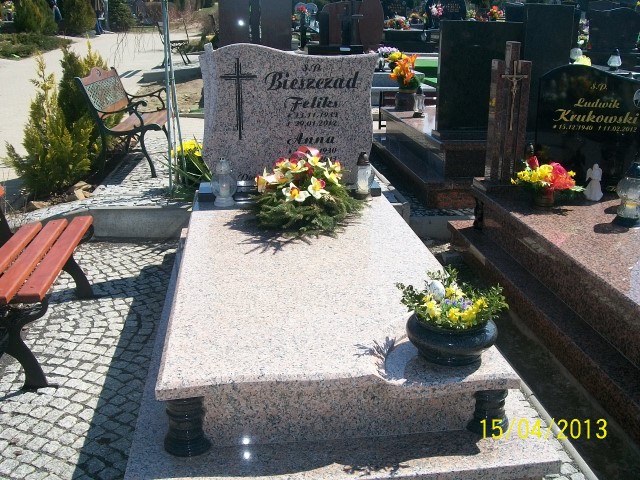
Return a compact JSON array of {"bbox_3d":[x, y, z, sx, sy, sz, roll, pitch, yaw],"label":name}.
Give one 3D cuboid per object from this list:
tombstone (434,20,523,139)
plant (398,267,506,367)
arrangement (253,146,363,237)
[{"bbox_3d":[1.012,-1.046,4.288,0.540,0.700,0.090,-2,17,-7],"label":"tombstone"},{"bbox_3d":[0.430,0.246,2.251,0.370,0.270,0.360,-2,18,-7],"label":"plant"},{"bbox_3d":[-0.074,-0.286,3.589,0.580,0.340,0.520,-2,18,-7],"label":"arrangement"}]

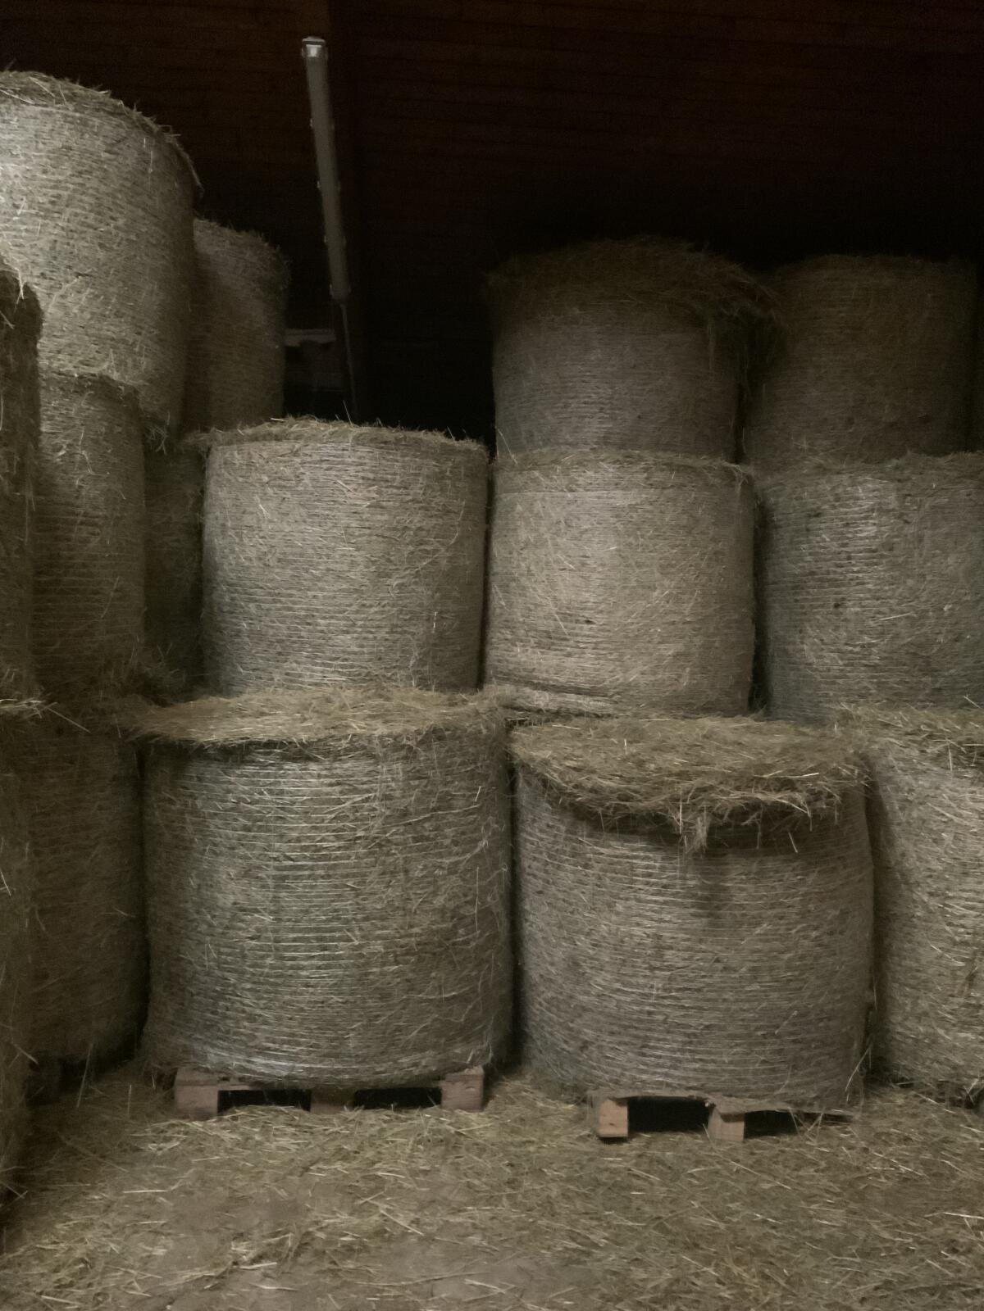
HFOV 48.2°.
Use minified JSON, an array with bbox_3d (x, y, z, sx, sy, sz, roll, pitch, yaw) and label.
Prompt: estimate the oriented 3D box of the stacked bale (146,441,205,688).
[{"bbox_3d":[-2.047,-0.531,6.171,1.462,1.190,1.462,-1,3,-18],"label":"stacked bale"}]

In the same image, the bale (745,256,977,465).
[{"bbox_3d":[2.296,-1.716,6.858,1.365,1.180,1.365,1,3,18],"label":"bale"}]

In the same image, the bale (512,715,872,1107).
[{"bbox_3d":[0.754,0.873,4.289,1.375,1.131,1.375,1,3,10],"label":"bale"}]

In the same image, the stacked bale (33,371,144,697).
[{"bbox_3d":[-2.117,-0.453,4.264,1.462,1.170,1.462,-2,4,-26],"label":"stacked bale"}]

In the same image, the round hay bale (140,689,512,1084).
[{"bbox_3d":[-0.644,0.826,4.442,1.453,1.190,1.453,0,3,-8],"label":"round hay bale"}]

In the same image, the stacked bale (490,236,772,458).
[{"bbox_3d":[0.762,-1.677,6.503,1.492,1.160,1.492,0,3,7],"label":"stacked bale"}]

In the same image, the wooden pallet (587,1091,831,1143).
[{"bbox_3d":[0.790,1.496,4.185,0.819,0.144,1.102,0,3,5],"label":"wooden pallet"}]

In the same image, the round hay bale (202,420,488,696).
[{"bbox_3d":[-0.761,-0.464,5.685,1.443,1.190,1.443,0,3,-8],"label":"round hay bale"}]

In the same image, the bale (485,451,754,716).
[{"bbox_3d":[0.697,-0.361,6.014,1.453,1.219,1.453,0,3,7],"label":"bale"}]

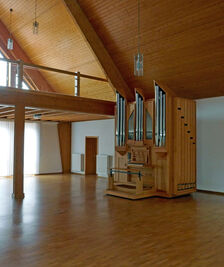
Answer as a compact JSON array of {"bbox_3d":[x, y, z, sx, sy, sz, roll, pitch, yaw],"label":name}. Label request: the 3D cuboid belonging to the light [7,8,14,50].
[{"bbox_3d":[-4.451,-4.547,12.237,0.245,1.785,0.245,2,-2,-42],"label":"light"}]

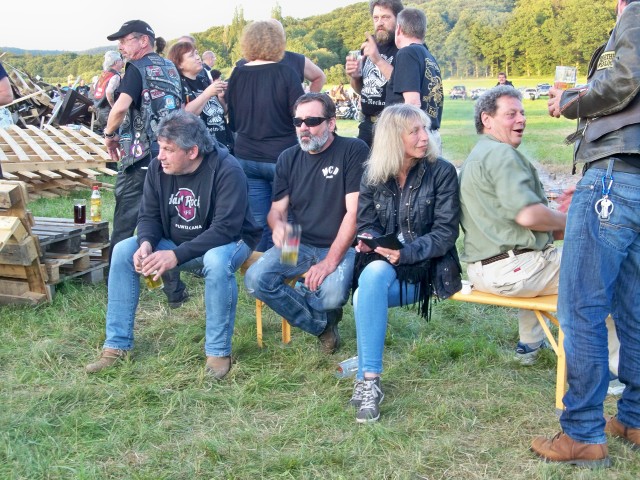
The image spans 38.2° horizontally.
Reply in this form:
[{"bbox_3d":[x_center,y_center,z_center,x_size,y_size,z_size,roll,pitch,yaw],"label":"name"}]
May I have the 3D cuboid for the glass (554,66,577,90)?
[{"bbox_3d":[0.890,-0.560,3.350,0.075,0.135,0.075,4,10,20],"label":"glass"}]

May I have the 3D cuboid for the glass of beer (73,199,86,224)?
[{"bbox_3d":[-1.600,-0.190,6.150,0.080,0.160,0.080,0,10,0],"label":"glass of beer"}]

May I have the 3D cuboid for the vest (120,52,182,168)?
[{"bbox_3d":[-1.048,-0.805,5.750,0.470,0.700,0.300,-10,14,-44],"label":"vest"}]

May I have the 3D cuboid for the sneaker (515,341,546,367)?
[{"bbox_3d":[1.100,0.551,4.660,0.105,0.110,0.290,8,13,40],"label":"sneaker"}]

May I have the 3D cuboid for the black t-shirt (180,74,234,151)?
[{"bbox_3d":[-0.762,-0.802,6.100,0.330,0.620,0.500,8,13,39],"label":"black t-shirt"}]

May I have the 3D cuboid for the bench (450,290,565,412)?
[{"bbox_3d":[0.409,0.424,4.367,2.200,0.480,0.250,6,11,30],"label":"bench"}]

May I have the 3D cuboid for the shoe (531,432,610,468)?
[{"bbox_3d":[0.936,0.770,3.440,0.300,0.120,0.110,3,10,19],"label":"shoe"}]

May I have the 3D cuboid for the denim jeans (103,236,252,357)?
[{"bbox_3d":[-0.690,0.241,4.780,0.630,0.560,0.680,4,11,24],"label":"denim jeans"}]

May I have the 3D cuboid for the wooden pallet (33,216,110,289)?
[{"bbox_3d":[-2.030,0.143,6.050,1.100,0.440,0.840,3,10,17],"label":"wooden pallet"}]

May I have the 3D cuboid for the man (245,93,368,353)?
[{"bbox_3d":[-0.055,-0.031,4.500,0.600,1.310,0.720,4,11,23],"label":"man"}]

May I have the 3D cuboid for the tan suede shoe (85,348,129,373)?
[{"bbox_3d":[-1.055,0.580,4.577,0.100,0.110,0.280,10,14,44],"label":"tan suede shoe"}]

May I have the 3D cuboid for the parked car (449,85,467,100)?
[{"bbox_3d":[16.123,-17.174,108.000,1.800,1.600,4.300,3,10,16],"label":"parked car"}]

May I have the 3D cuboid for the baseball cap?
[{"bbox_3d":[-1.121,-1.244,5.500,0.280,0.130,0.185,1,10,8],"label":"baseball cap"}]

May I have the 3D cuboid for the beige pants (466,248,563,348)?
[{"bbox_3d":[1.020,0.279,4.381,0.640,0.580,0.520,-9,13,-43],"label":"beige pants"}]

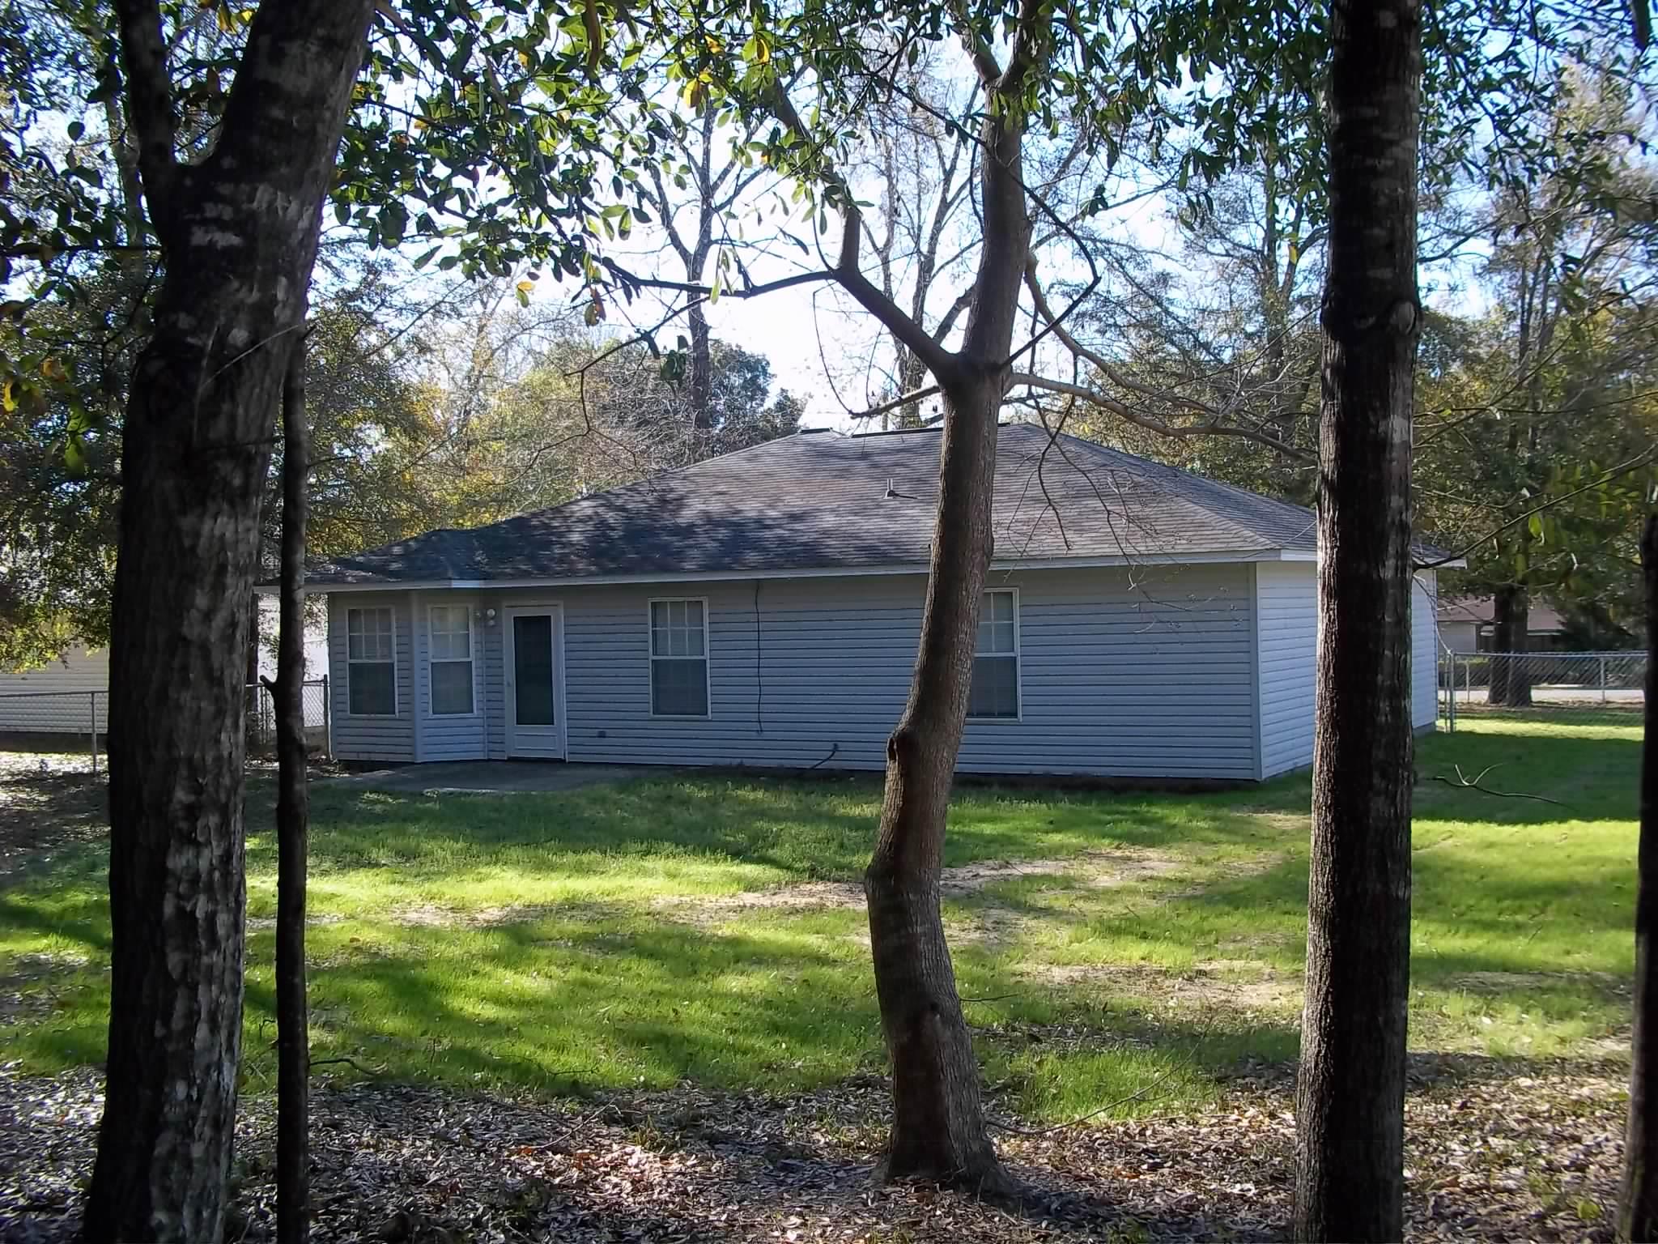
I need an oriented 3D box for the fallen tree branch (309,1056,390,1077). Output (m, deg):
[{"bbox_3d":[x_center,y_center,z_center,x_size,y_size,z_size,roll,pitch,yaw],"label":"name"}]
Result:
[{"bbox_3d":[-1.842,1.698,6.600,0.330,0.090,0.130,-2,0,0],"label":"fallen tree branch"}]

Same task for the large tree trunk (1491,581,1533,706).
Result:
[{"bbox_3d":[15.440,0.483,39.000,0.930,2.850,0.850,-2,0,0],"label":"large tree trunk"}]

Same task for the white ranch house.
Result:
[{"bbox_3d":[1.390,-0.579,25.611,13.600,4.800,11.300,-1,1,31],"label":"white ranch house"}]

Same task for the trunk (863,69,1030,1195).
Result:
[{"bbox_3d":[0.360,0.030,5.300,0.500,3.450,0.450,-2,0,0],"label":"trunk"}]

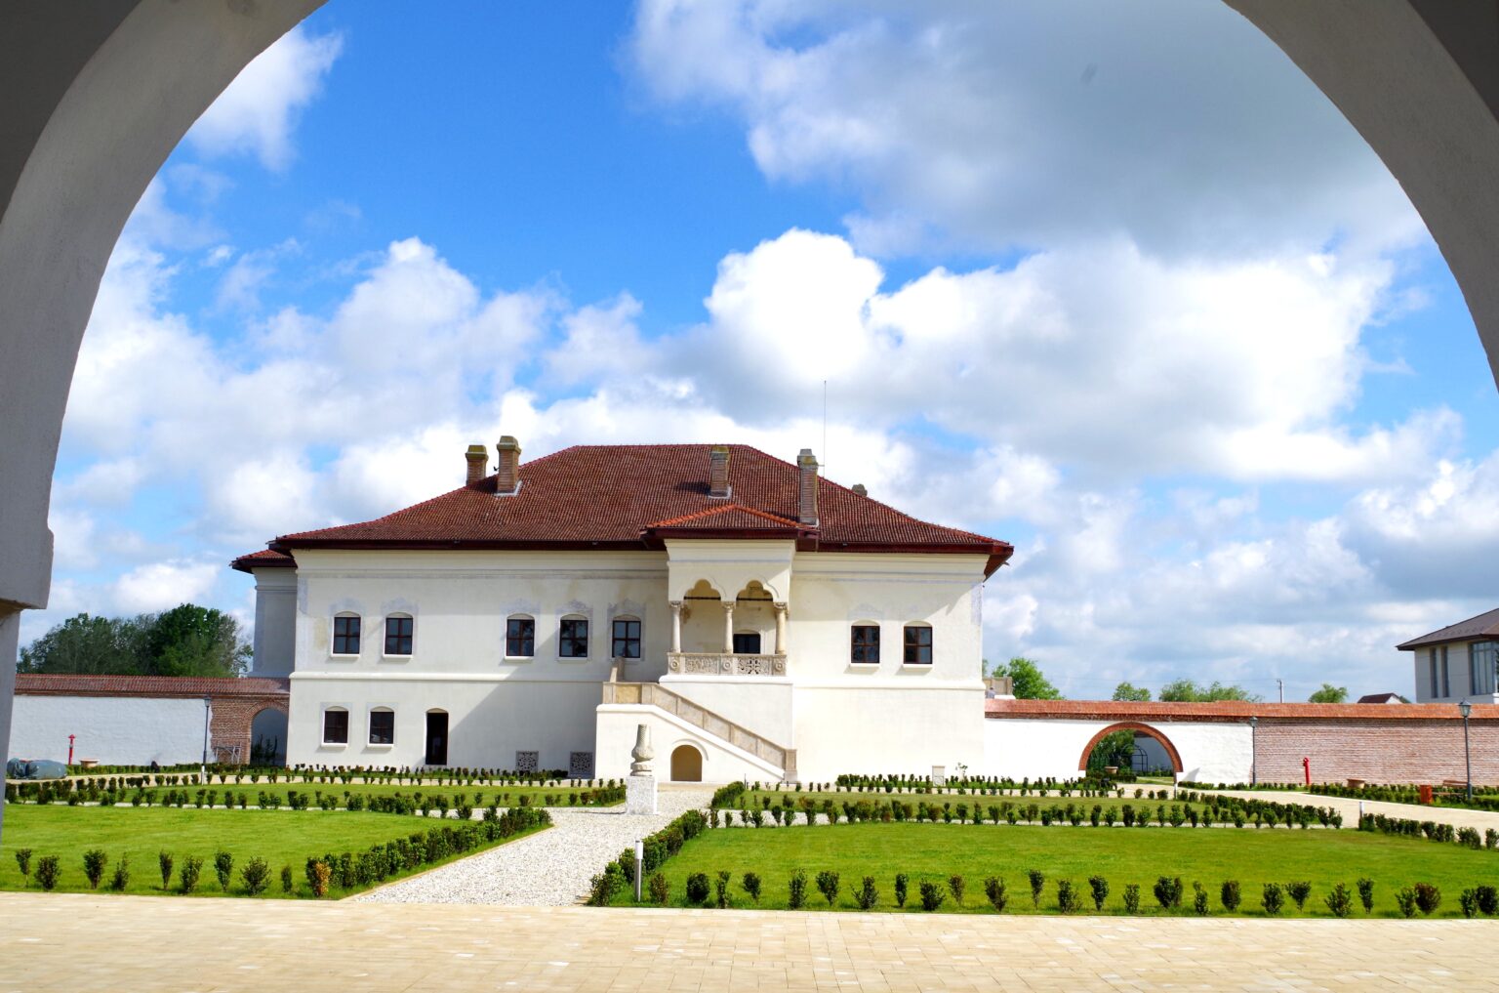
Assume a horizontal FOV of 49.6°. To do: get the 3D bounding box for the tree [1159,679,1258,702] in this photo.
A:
[{"bbox_3d":[37.801,18.852,133.782,9.000,7.700,7.000,0,-9,5],"label":"tree"}]

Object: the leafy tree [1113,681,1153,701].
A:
[{"bbox_3d":[31.525,18.946,133.752,5.000,7.300,5.000,0,-9,5],"label":"leafy tree"}]

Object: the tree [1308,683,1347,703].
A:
[{"bbox_3d":[47.645,19.113,133.767,4.800,7.500,4.800,0,-9,5],"label":"tree"}]

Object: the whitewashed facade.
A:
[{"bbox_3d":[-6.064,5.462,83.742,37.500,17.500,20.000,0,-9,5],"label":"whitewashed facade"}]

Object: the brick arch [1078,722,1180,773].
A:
[{"bbox_3d":[19.916,13.174,84.530,5.500,2.800,0.750,0,-9,5],"label":"brick arch"}]

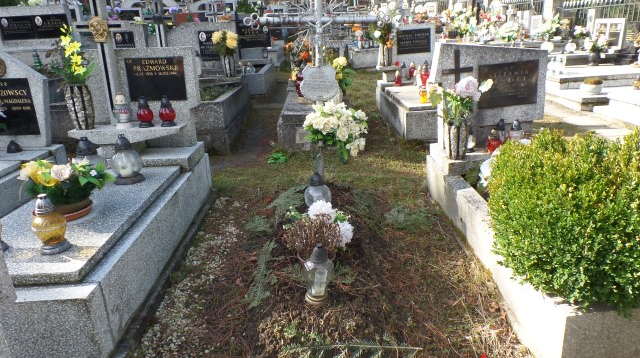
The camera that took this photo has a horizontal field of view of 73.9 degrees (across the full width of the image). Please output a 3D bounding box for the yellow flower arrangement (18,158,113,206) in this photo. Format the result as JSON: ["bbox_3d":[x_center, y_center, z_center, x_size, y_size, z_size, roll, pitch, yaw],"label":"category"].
[{"bbox_3d":[-1.437,0.014,2.400,0.490,0.250,0.370,-3,17,0],"label":"yellow flower arrangement"}]

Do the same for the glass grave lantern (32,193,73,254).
[{"bbox_3d":[-1.261,0.210,1.991,0.157,0.280,0.157,-1,21,0],"label":"glass grave lantern"}]

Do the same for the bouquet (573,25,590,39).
[{"bbox_3d":[4.992,-2.797,8.117,0.320,0.280,0.300,-3,20,0],"label":"bouquet"}]

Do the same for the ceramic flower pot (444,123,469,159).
[{"bbox_3d":[1.057,-0.304,3.322,0.180,0.280,0.165,-1,21,0],"label":"ceramic flower pot"}]

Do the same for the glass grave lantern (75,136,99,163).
[{"bbox_3d":[-1.600,-0.119,2.935,0.205,0.280,0.205,-3,17,0],"label":"glass grave lantern"}]

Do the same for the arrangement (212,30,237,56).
[{"bbox_3d":[-1.302,-1.860,5.795,0.370,0.330,0.310,-3,20,0],"label":"arrangement"}]

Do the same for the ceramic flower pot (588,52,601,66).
[{"bbox_3d":[4.584,-2.005,7.087,0.170,0.235,0.170,-1,21,0],"label":"ceramic flower pot"}]

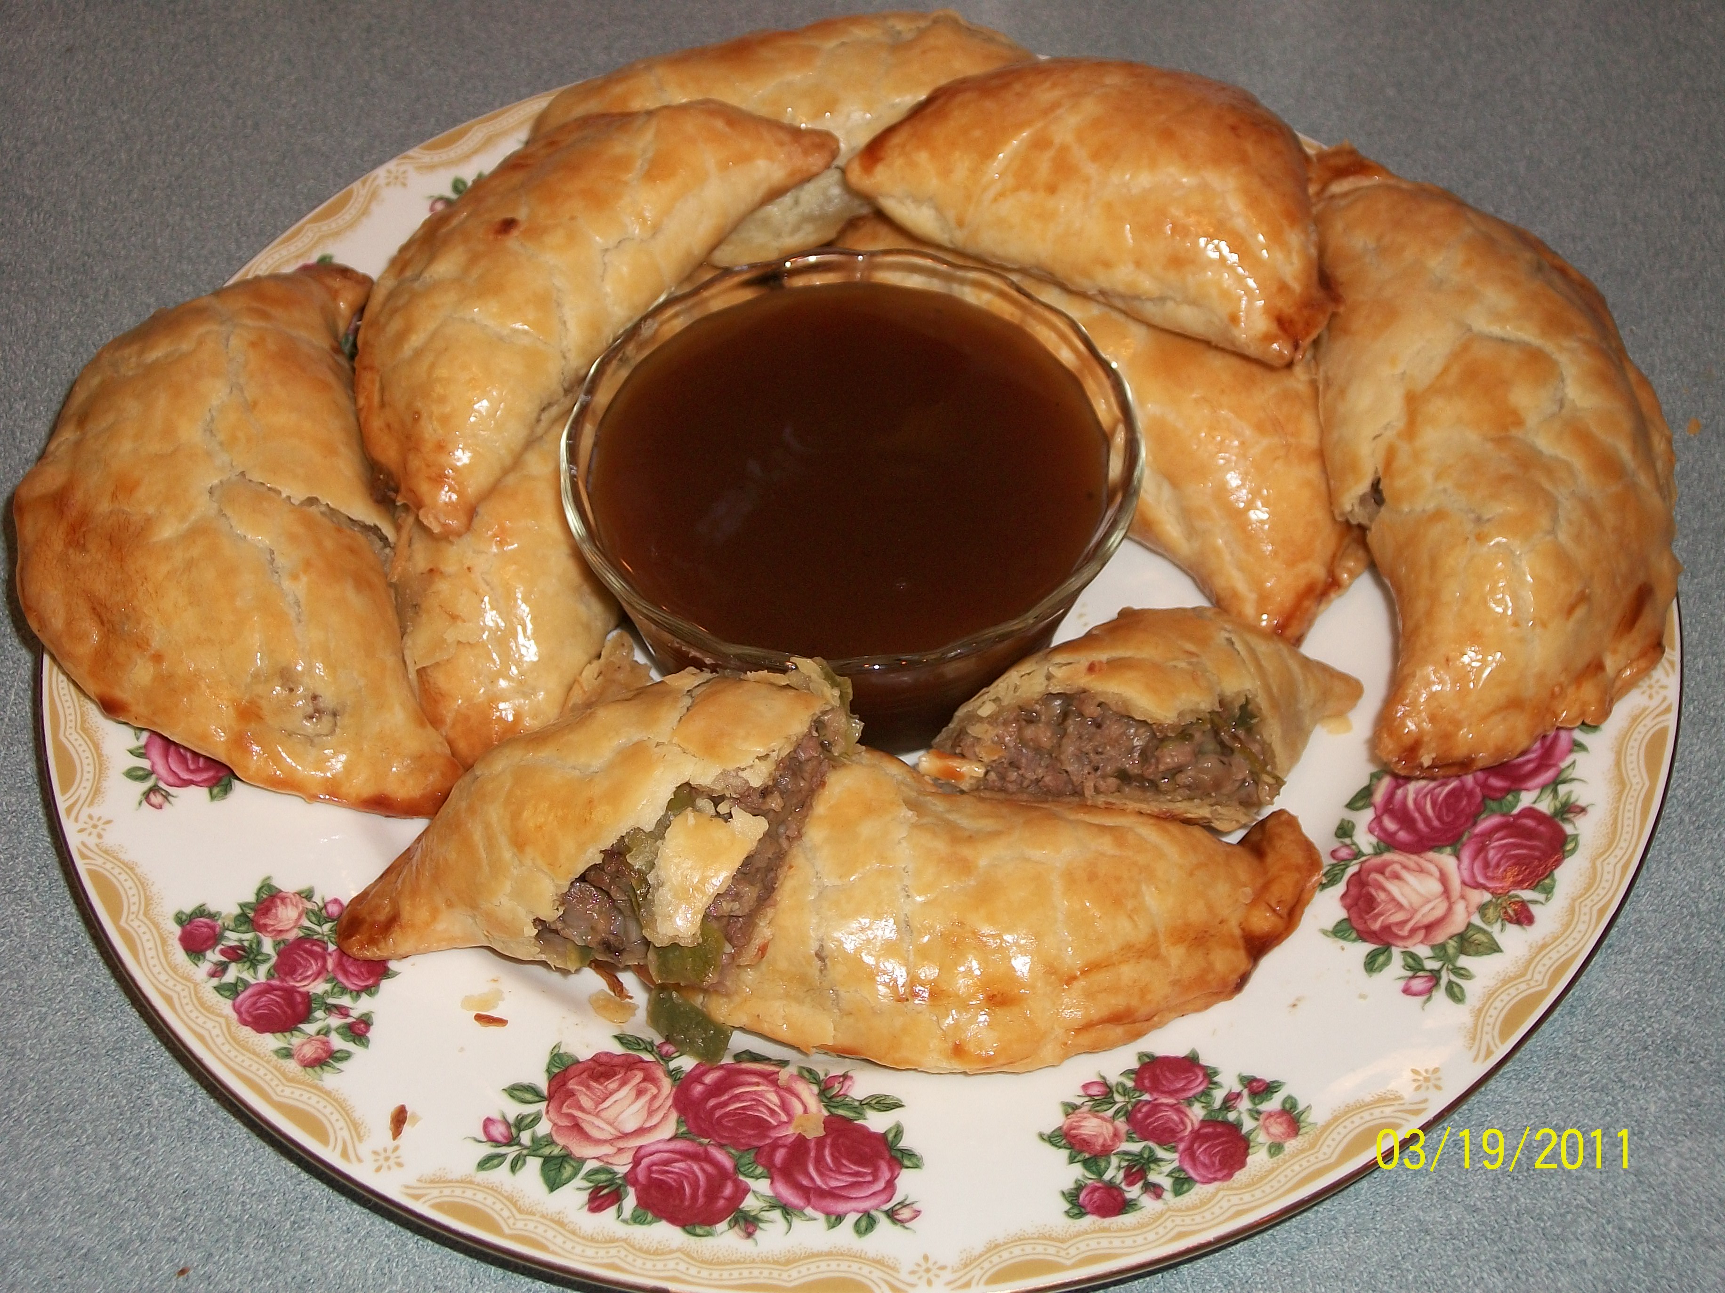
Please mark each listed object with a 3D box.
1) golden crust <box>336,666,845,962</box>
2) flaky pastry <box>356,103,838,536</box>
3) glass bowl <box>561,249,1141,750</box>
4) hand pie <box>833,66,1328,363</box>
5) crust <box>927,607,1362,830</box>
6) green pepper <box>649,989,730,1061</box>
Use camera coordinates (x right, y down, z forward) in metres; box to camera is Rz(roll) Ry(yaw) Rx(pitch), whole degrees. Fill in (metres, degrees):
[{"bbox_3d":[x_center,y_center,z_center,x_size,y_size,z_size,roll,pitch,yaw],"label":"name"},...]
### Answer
[{"bbox_3d":[-0.039,0.022,0.487,0.088,0.039,0.038,-19,53,-12],"label":"golden crust"},{"bbox_3d":[-0.058,-0.073,0.539,0.052,0.038,0.106,23,56,30],"label":"flaky pastry"},{"bbox_3d":[-0.001,-0.018,0.514,0.093,0.044,0.093,-2,52,2],"label":"glass bowl"},{"bbox_3d":[0.048,-0.088,0.537,0.091,0.036,0.047,25,49,21],"label":"hand pie"},{"bbox_3d":[0.043,0.006,0.497,0.072,0.035,0.037,4,52,6],"label":"crust"},{"bbox_3d":[-0.028,0.058,0.478,0.015,0.007,0.007,25,57,21],"label":"green pepper"}]

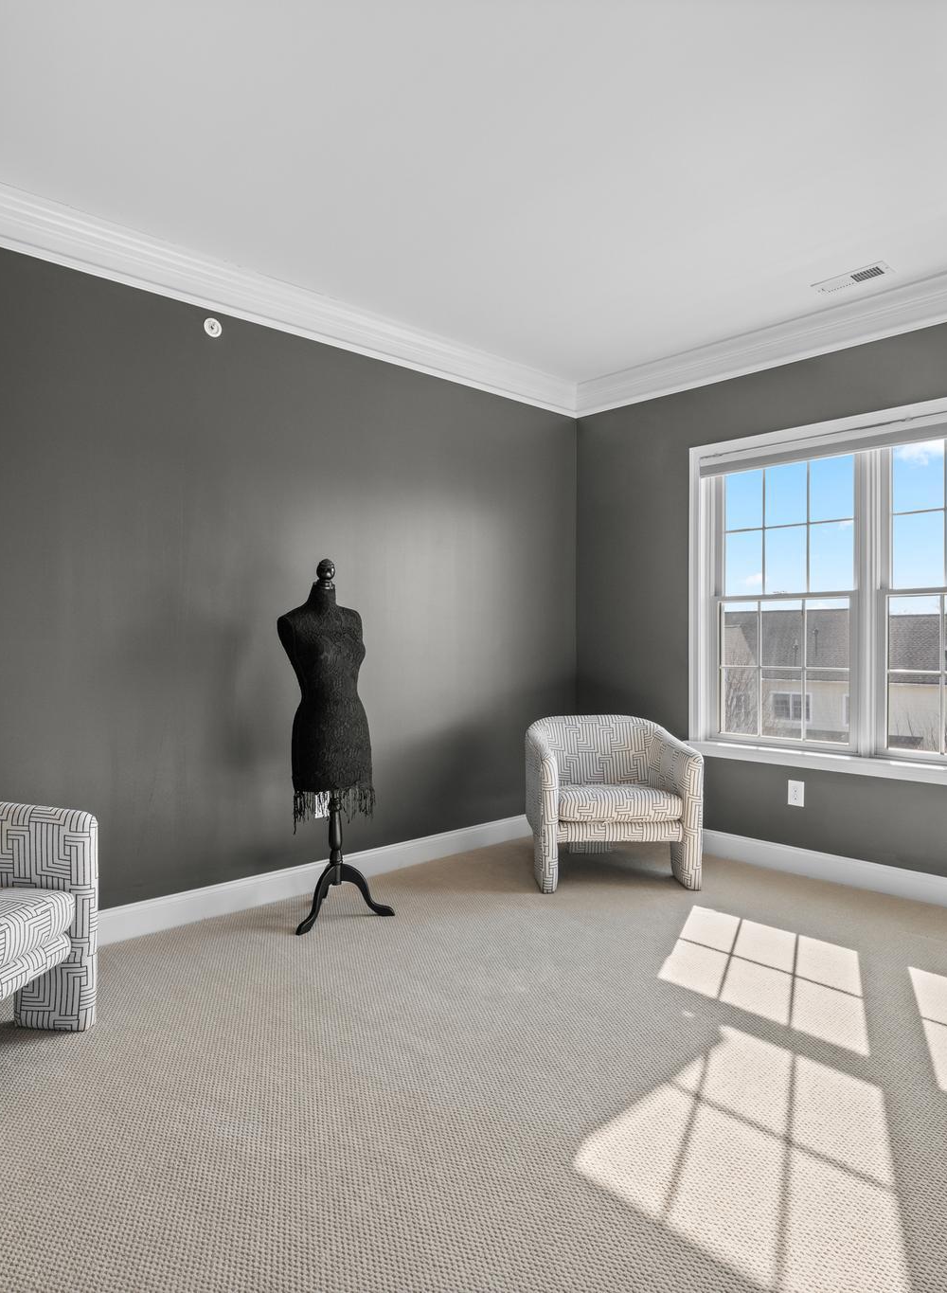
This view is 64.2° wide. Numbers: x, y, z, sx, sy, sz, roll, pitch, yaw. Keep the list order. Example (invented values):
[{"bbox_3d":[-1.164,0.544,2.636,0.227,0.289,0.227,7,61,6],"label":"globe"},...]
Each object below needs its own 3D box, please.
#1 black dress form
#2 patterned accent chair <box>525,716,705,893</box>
[{"bbox_3d":[-0.566,0.380,3.145,0.400,1.479,0.370,0,1,-42],"label":"black dress form"},{"bbox_3d":[0.644,0.746,3.771,0.742,0.736,0.736,0,1,-5],"label":"patterned accent chair"}]

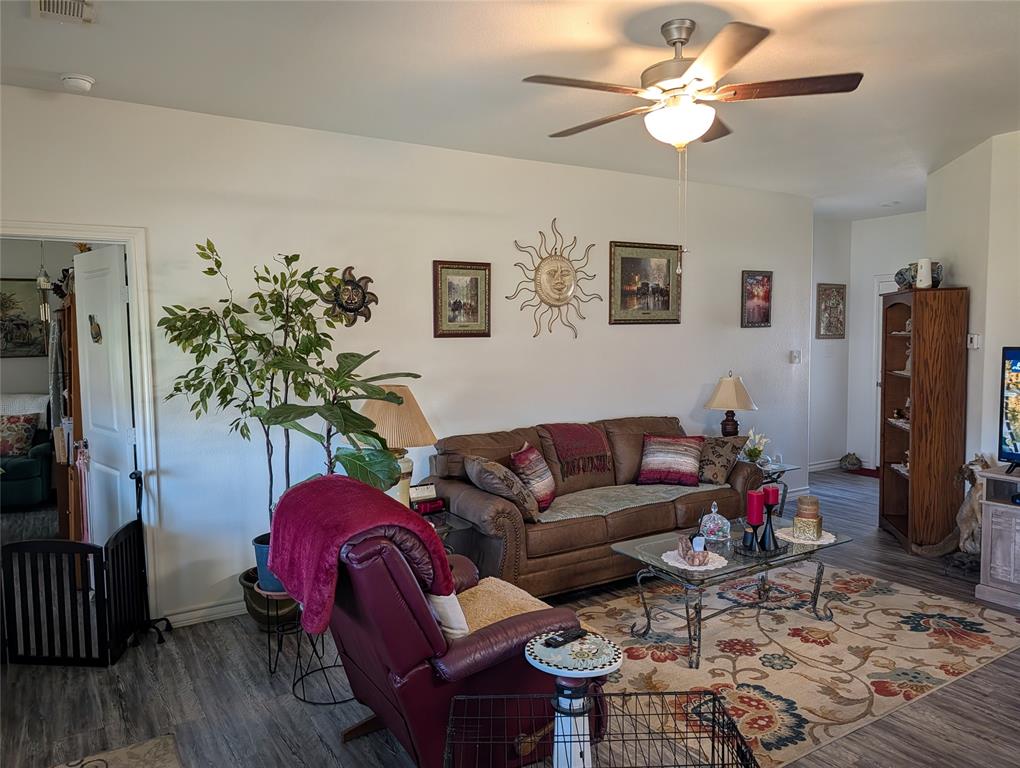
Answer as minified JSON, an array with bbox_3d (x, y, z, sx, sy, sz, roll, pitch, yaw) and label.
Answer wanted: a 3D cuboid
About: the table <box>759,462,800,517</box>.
[{"bbox_3d":[1.736,0.884,5.319,0.600,0.540,0.620,-3,5,-32],"label":"table"}]

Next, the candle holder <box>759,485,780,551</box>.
[{"bbox_3d":[1.327,0.676,3.603,0.098,0.318,0.098,-3,5,-32],"label":"candle holder"}]

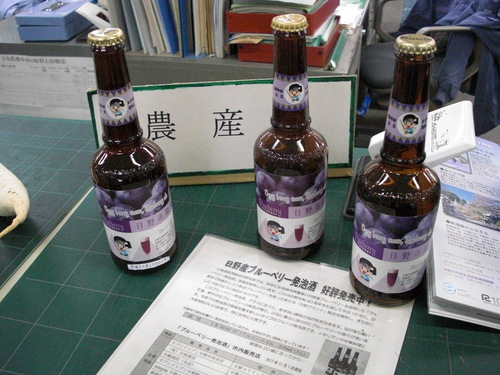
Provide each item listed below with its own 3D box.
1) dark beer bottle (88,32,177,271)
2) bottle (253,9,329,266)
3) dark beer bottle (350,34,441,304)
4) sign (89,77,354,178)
[{"bbox_3d":[-0.108,-0.026,0.461,0.065,0.224,0.065,-15,35,-17],"label":"dark beer bottle"},{"bbox_3d":[0.036,-0.039,0.469,0.065,0.224,0.065,-2,34,1],"label":"bottle"},{"bbox_3d":[0.118,-0.007,0.414,0.065,0.224,0.065,2,34,7],"label":"dark beer bottle"},{"bbox_3d":[-0.029,-0.063,0.609,0.300,0.121,0.020,-3,25,0],"label":"sign"}]

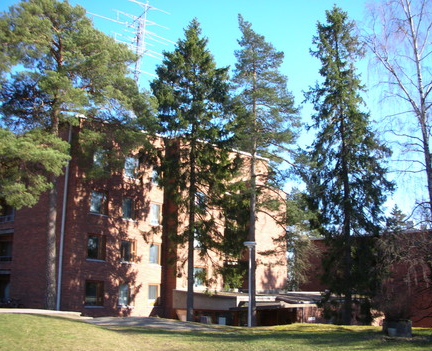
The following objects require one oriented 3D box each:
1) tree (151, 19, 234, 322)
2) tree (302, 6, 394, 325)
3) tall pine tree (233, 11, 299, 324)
[{"bbox_3d":[-1.375,-0.918,26.794,4.600,17.610,4.600,1,-13,-3],"label":"tree"},{"bbox_3d":[7.021,-1.130,25.377,4.900,17.490,4.900,-3,-13,16],"label":"tree"},{"bbox_3d":[2.383,-0.860,24.863,3.500,16.830,3.500,-1,-13,6],"label":"tall pine tree"}]

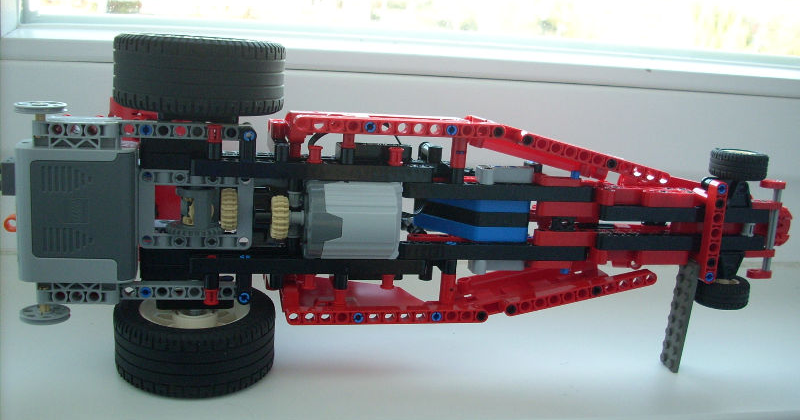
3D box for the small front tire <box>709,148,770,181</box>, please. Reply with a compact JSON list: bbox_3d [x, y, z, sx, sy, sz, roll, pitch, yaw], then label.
[{"bbox_3d":[0.186,-0.025,0.471,0.030,0.014,0.030,2,11,-10],"label":"small front tire"}]

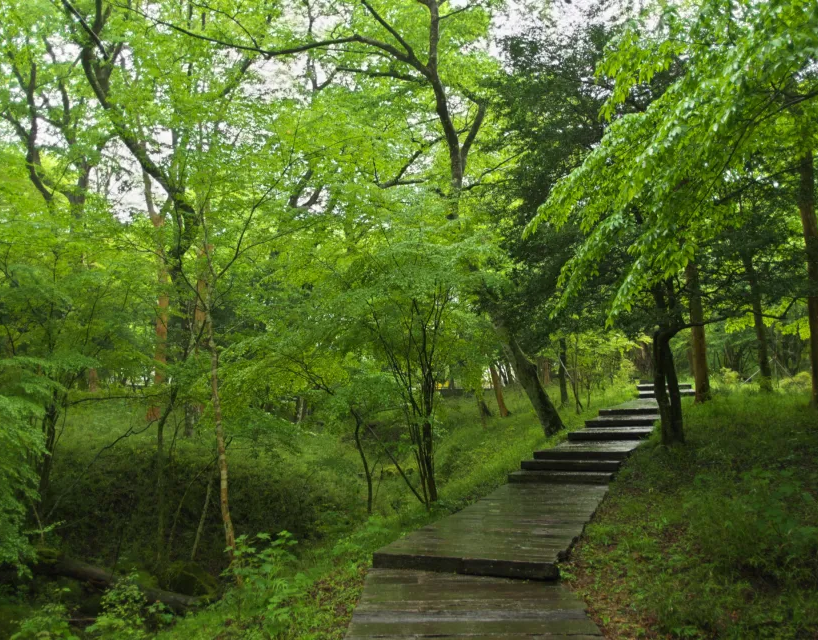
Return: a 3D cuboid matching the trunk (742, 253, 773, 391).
[{"bbox_3d":[12.146,0.025,20.421,0.420,4.825,0.400,-7,-9,31],"label":"trunk"}]

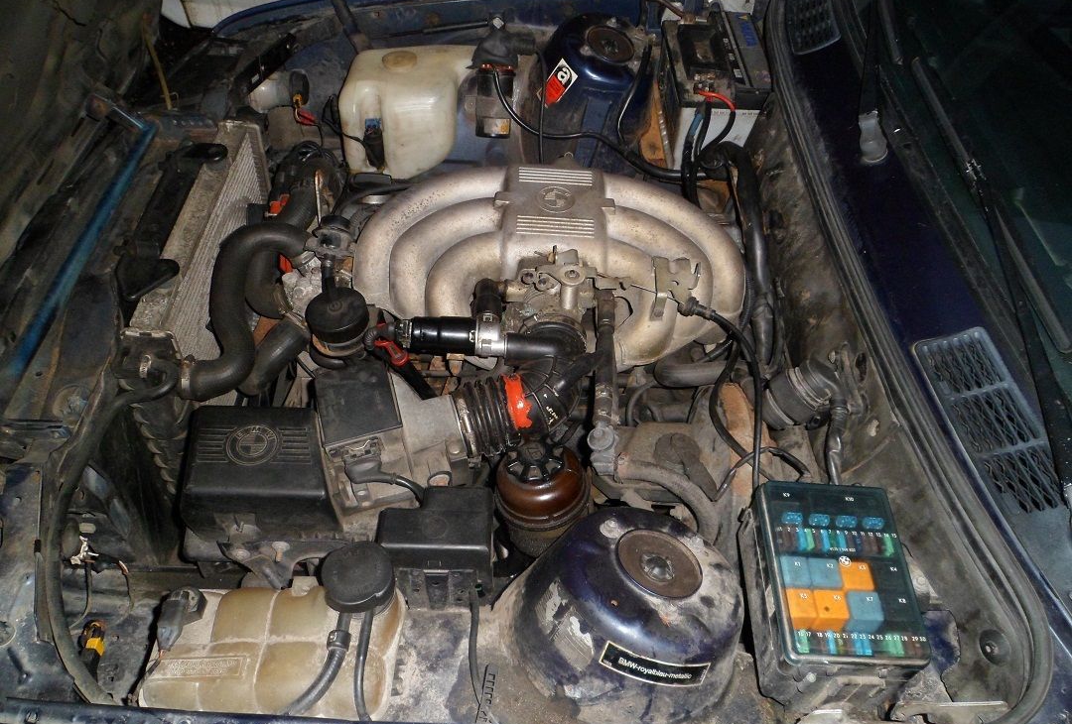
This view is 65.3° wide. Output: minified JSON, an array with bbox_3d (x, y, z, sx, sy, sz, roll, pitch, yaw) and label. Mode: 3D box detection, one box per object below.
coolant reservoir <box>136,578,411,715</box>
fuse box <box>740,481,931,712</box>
[{"bbox_3d":[-0.256,0.312,0.849,0.240,0.130,0.145,1,49,0],"label":"coolant reservoir"},{"bbox_3d":[0.294,0.239,0.859,0.135,0.120,0.185,1,49,0],"label":"fuse box"}]

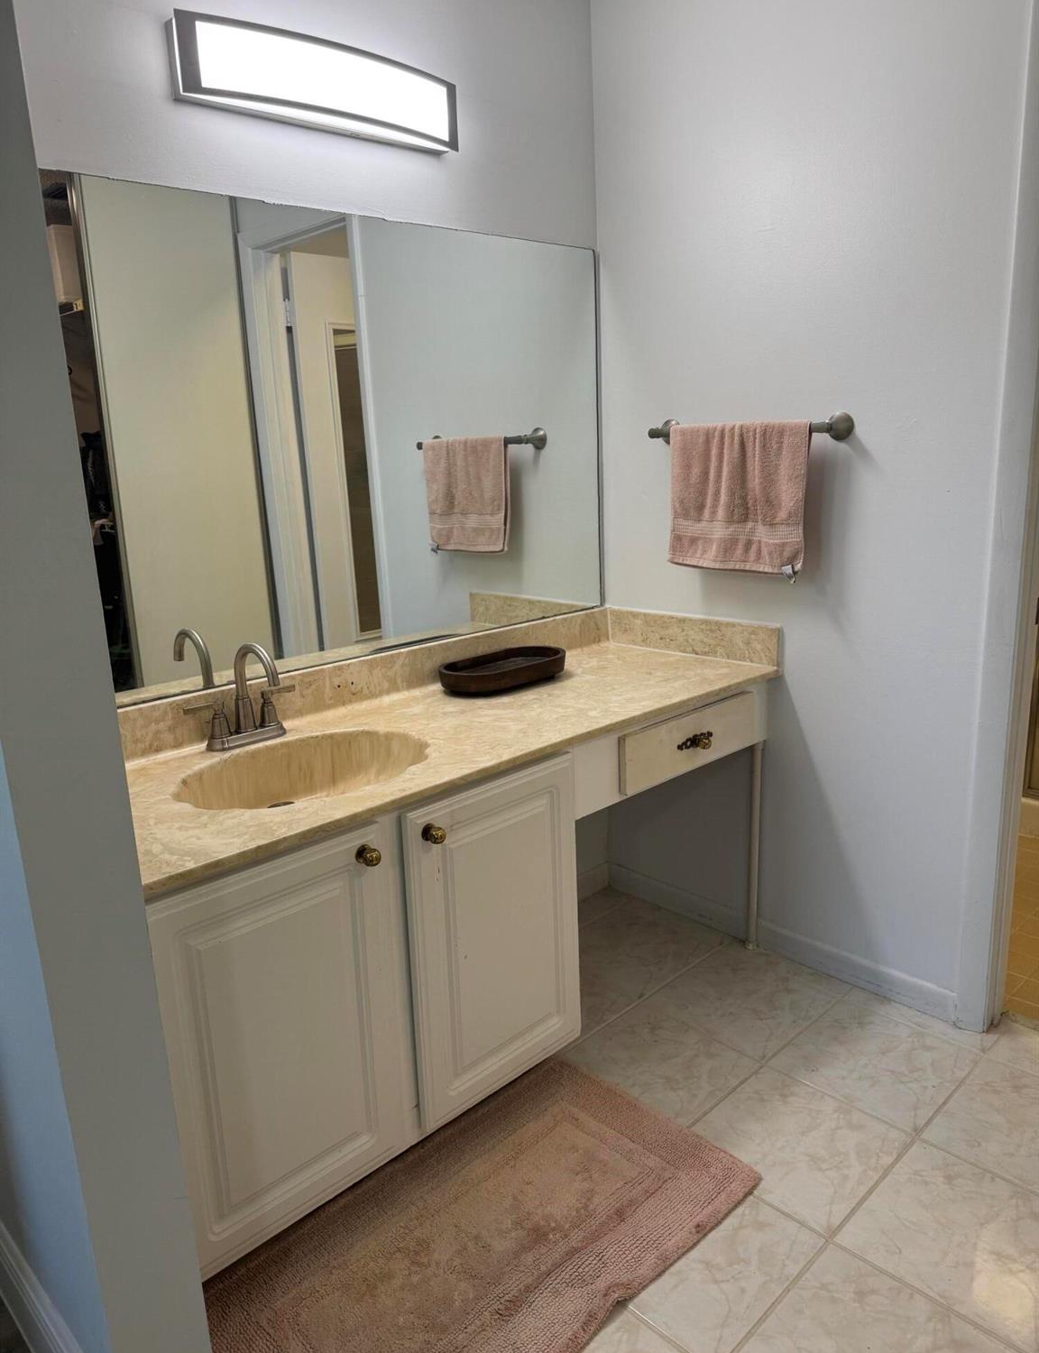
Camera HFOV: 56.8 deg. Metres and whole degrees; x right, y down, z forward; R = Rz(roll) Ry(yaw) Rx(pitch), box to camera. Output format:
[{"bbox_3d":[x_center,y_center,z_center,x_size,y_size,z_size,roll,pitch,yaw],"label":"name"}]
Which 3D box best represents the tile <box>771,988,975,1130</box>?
[{"bbox_3d":[0.758,0.826,2.056,0.328,0.010,0.326,-15,19,-41],"label":"tile"}]

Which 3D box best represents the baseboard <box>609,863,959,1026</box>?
[{"bbox_3d":[0.621,0.670,2.523,0.014,0.075,1.037,-15,19,-41],"label":"baseboard"}]

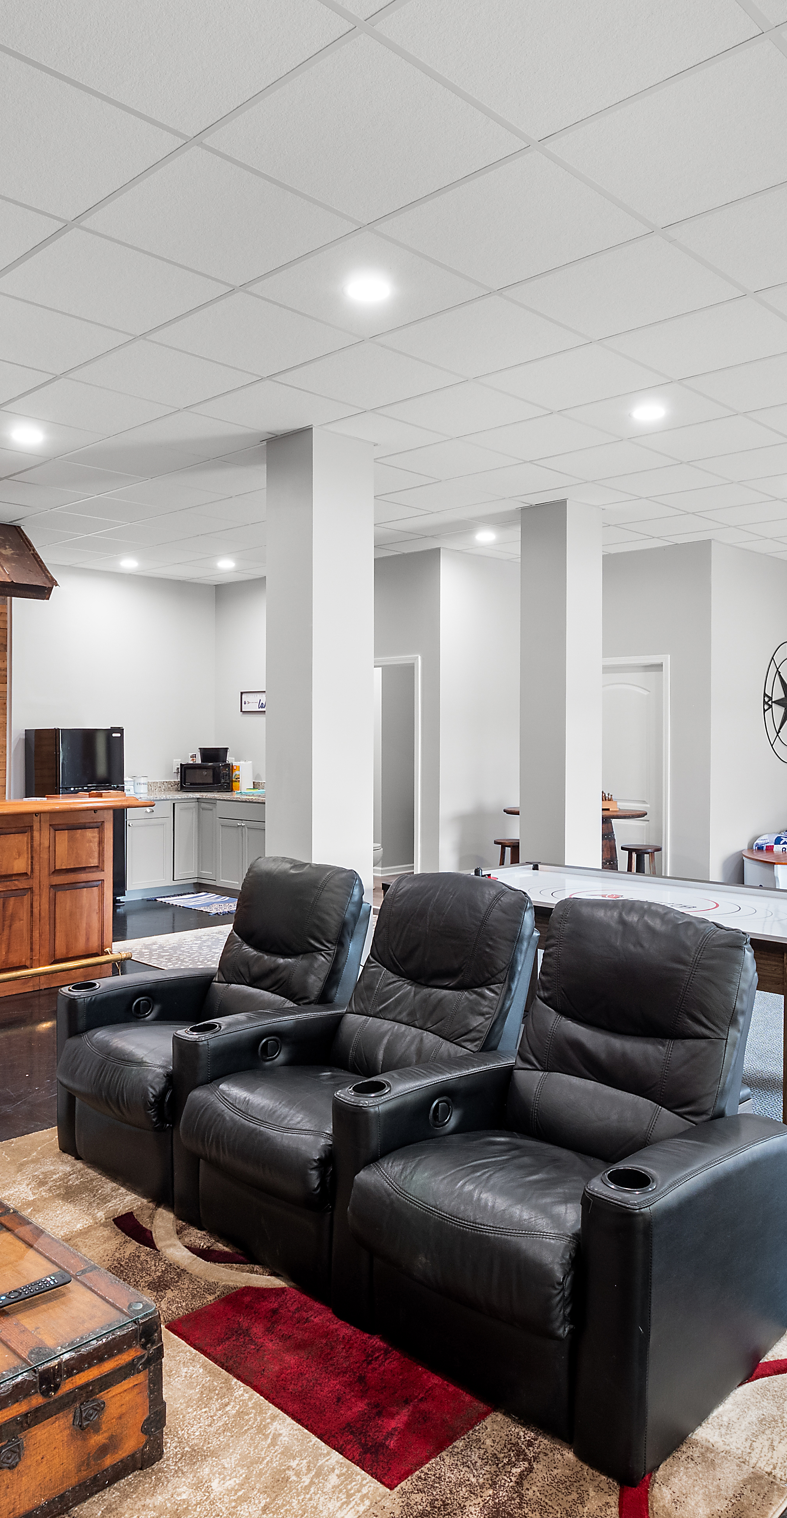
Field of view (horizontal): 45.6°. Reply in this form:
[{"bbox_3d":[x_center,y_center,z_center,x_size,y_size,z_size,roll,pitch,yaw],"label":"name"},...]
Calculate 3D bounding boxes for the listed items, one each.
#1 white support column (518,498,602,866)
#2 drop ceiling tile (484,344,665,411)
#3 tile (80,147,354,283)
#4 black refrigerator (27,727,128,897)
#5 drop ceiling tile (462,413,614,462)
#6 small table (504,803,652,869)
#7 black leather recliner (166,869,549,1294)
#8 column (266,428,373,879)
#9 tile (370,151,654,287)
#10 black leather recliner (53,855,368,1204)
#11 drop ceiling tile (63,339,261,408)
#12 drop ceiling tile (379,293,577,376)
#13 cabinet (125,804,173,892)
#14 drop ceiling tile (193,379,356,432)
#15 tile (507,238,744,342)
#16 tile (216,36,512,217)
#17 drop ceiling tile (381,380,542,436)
[{"bbox_3d":[1.143,-0.169,6.423,0.420,3.096,0.420,1,1,44],"label":"white support column"},{"bbox_3d":[0.795,-1.685,4.139,0.607,0.021,0.607,2,2,45],"label":"drop ceiling tile"},{"bbox_3d":[-0.523,-1.625,2.834,0.590,0.020,0.590,1,1,44],"label":"tile"},{"bbox_3d":[-2.916,0.527,8.571,0.650,1.593,0.605,1,1,44],"label":"black refrigerator"},{"bbox_3d":[0.783,-1.710,4.968,0.607,0.021,0.607,2,2,45],"label":"drop ceiling tile"},{"bbox_3d":[1.458,0.878,7.466,1.070,0.927,1.070,1,1,44],"label":"small table"},{"bbox_3d":[-0.097,0.894,2.924,0.779,1.030,0.894,2,2,45],"label":"black leather recliner"},{"bbox_3d":[-0.392,-0.148,5.062,0.391,3.106,0.441,2,2,45],"label":"column"},{"bbox_3d":[0.365,-1.638,2.875,0.605,0.030,0.605,1,1,44],"label":"tile"},{"bbox_3d":[-0.636,0.906,3.424,0.690,1.000,0.900,1,1,44],"label":"black leather recliner"},{"bbox_3d":[-1.003,-1.669,4.080,0.605,0.030,0.605,1,1,44],"label":"drop ceiling tile"},{"bbox_3d":[0.344,-1.624,3.610,0.594,0.025,0.592,1,2,44],"label":"drop ceiling tile"},{"bbox_3d":[-2.458,0.838,8.862,0.602,0.899,0.481,2,2,45],"label":"cabinet"},{"bbox_3d":[-0.581,-1.704,4.544,0.607,0.021,0.607,2,2,45],"label":"drop ceiling tile"},{"bbox_3d":[0.814,-1.661,3.317,0.607,0.021,0.607,2,2,45],"label":"tile"},{"bbox_3d":[-0.069,-1.595,2.409,0.594,0.025,0.592,1,2,44],"label":"tile"},{"bbox_3d":[0.327,-1.643,4.405,0.594,0.025,0.592,1,2,44],"label":"drop ceiling tile"}]

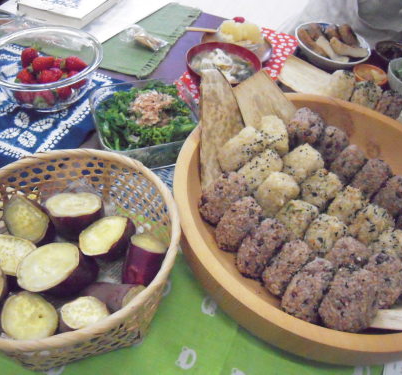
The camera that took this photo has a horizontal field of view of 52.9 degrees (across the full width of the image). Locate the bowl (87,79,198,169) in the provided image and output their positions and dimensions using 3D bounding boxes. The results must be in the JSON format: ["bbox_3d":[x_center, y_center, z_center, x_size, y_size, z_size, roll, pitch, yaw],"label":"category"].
[{"bbox_3d":[-0.081,-0.094,0.616,0.147,0.055,0.147,-12,53,-16],"label":"bowl"}]

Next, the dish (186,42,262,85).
[{"bbox_3d":[0.036,-0.187,0.699,0.126,0.066,0.126,3,50,-3],"label":"dish"}]

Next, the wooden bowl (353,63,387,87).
[{"bbox_3d":[0.312,-0.198,0.754,0.064,0.030,0.064,7,50,0],"label":"wooden bowl"}]

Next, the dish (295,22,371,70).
[{"bbox_3d":[0.251,-0.262,0.790,0.146,0.048,0.146,7,50,0],"label":"dish"}]

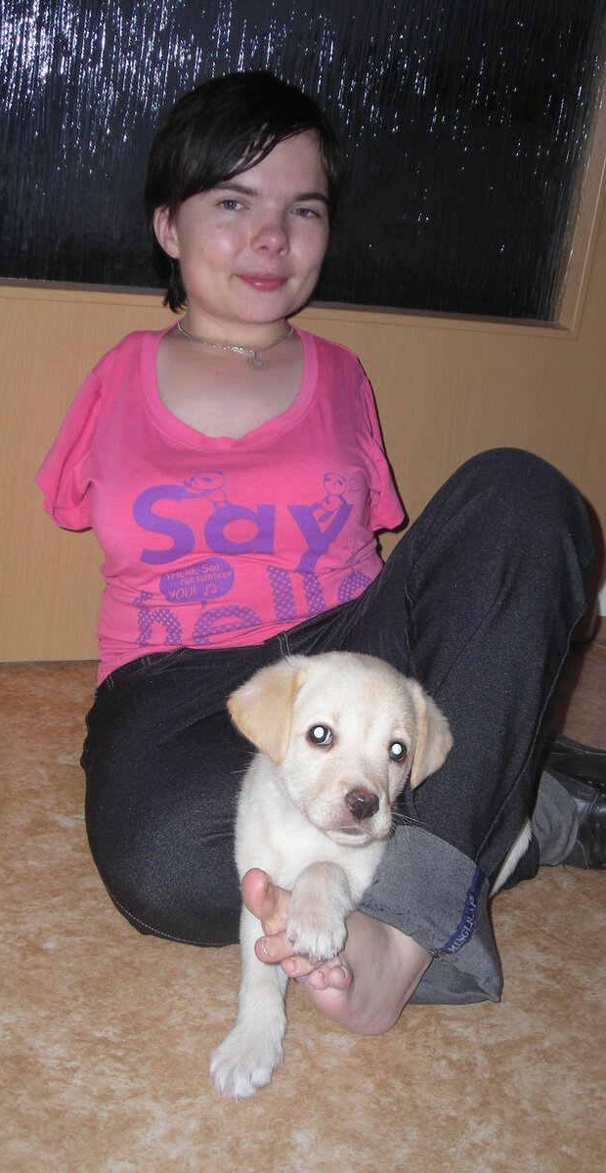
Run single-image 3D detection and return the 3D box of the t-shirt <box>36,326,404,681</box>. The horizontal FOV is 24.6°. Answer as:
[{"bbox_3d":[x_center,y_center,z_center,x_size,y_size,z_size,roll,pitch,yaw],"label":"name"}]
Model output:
[{"bbox_3d":[-0.074,-0.080,1.295,0.360,0.345,0.240,1,11,-21],"label":"t-shirt"}]

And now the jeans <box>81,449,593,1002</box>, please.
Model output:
[{"bbox_3d":[0.046,0.054,1.249,0.440,0.395,0.540,-1,21,-24],"label":"jeans"}]

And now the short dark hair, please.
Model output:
[{"bbox_3d":[-0.053,-0.350,1.255,0.178,0.220,0.215,2,20,-17],"label":"short dark hair"}]

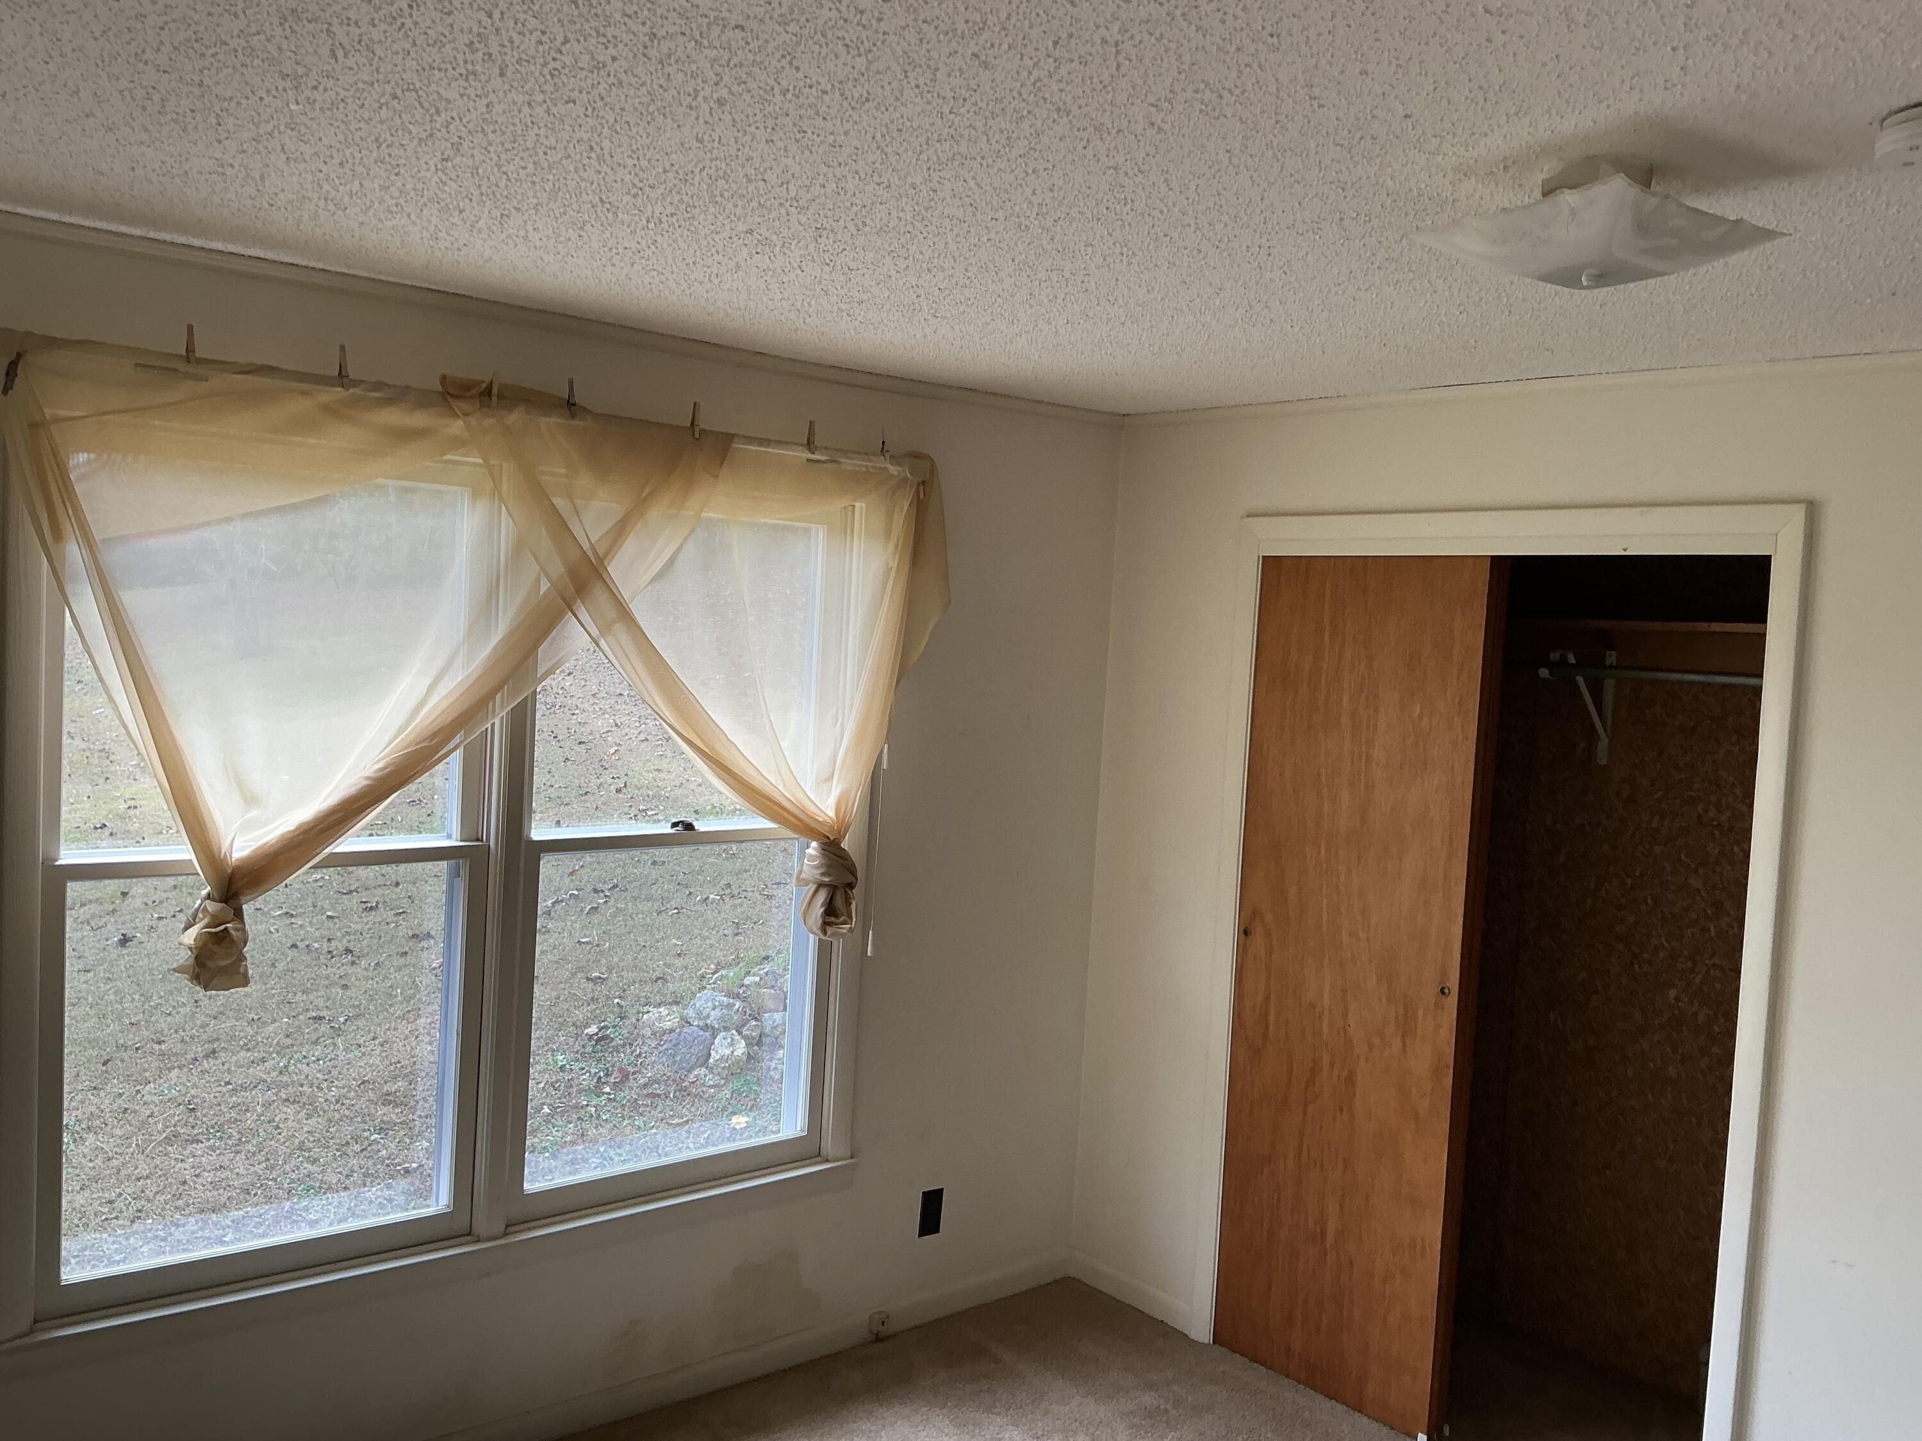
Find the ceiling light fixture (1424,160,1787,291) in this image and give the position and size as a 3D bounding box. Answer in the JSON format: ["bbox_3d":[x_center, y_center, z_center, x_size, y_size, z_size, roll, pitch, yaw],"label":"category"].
[{"bbox_3d":[0.792,-0.615,1.936,0.315,0.135,0.315,1,4,-29],"label":"ceiling light fixture"}]

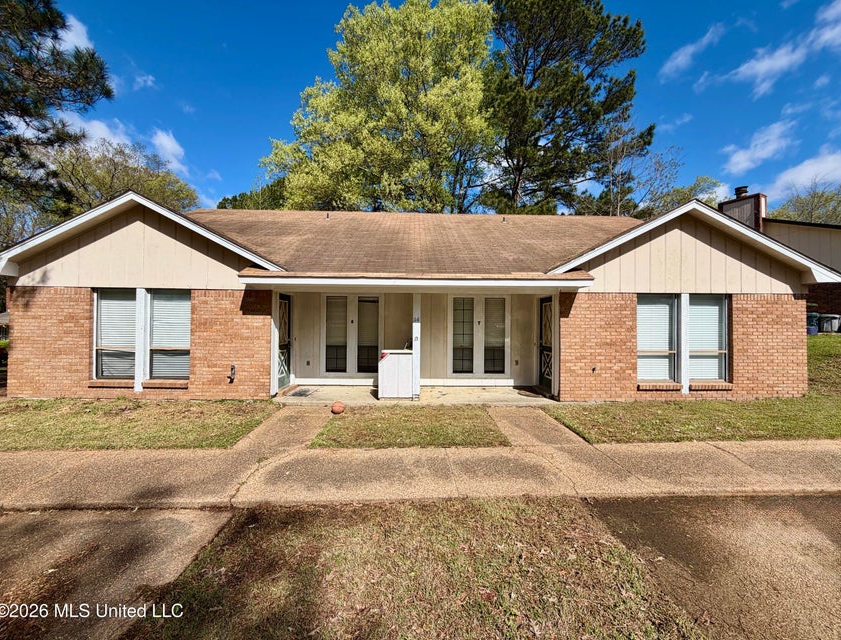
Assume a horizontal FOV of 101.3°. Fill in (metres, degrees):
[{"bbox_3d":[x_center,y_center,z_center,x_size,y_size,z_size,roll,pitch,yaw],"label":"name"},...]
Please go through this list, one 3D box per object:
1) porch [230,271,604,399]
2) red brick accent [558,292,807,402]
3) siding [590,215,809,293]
[{"bbox_3d":[-0.067,0.331,7.269,6.527,2.531,1.850,0,-1,-1],"label":"porch"},{"bbox_3d":[5.174,0.535,6.885,4.959,2.150,0.200,0,-1,-1],"label":"red brick accent"},{"bbox_3d":[5.288,-1.306,6.856,4.708,1.588,0.120,0,-1,-1],"label":"siding"}]

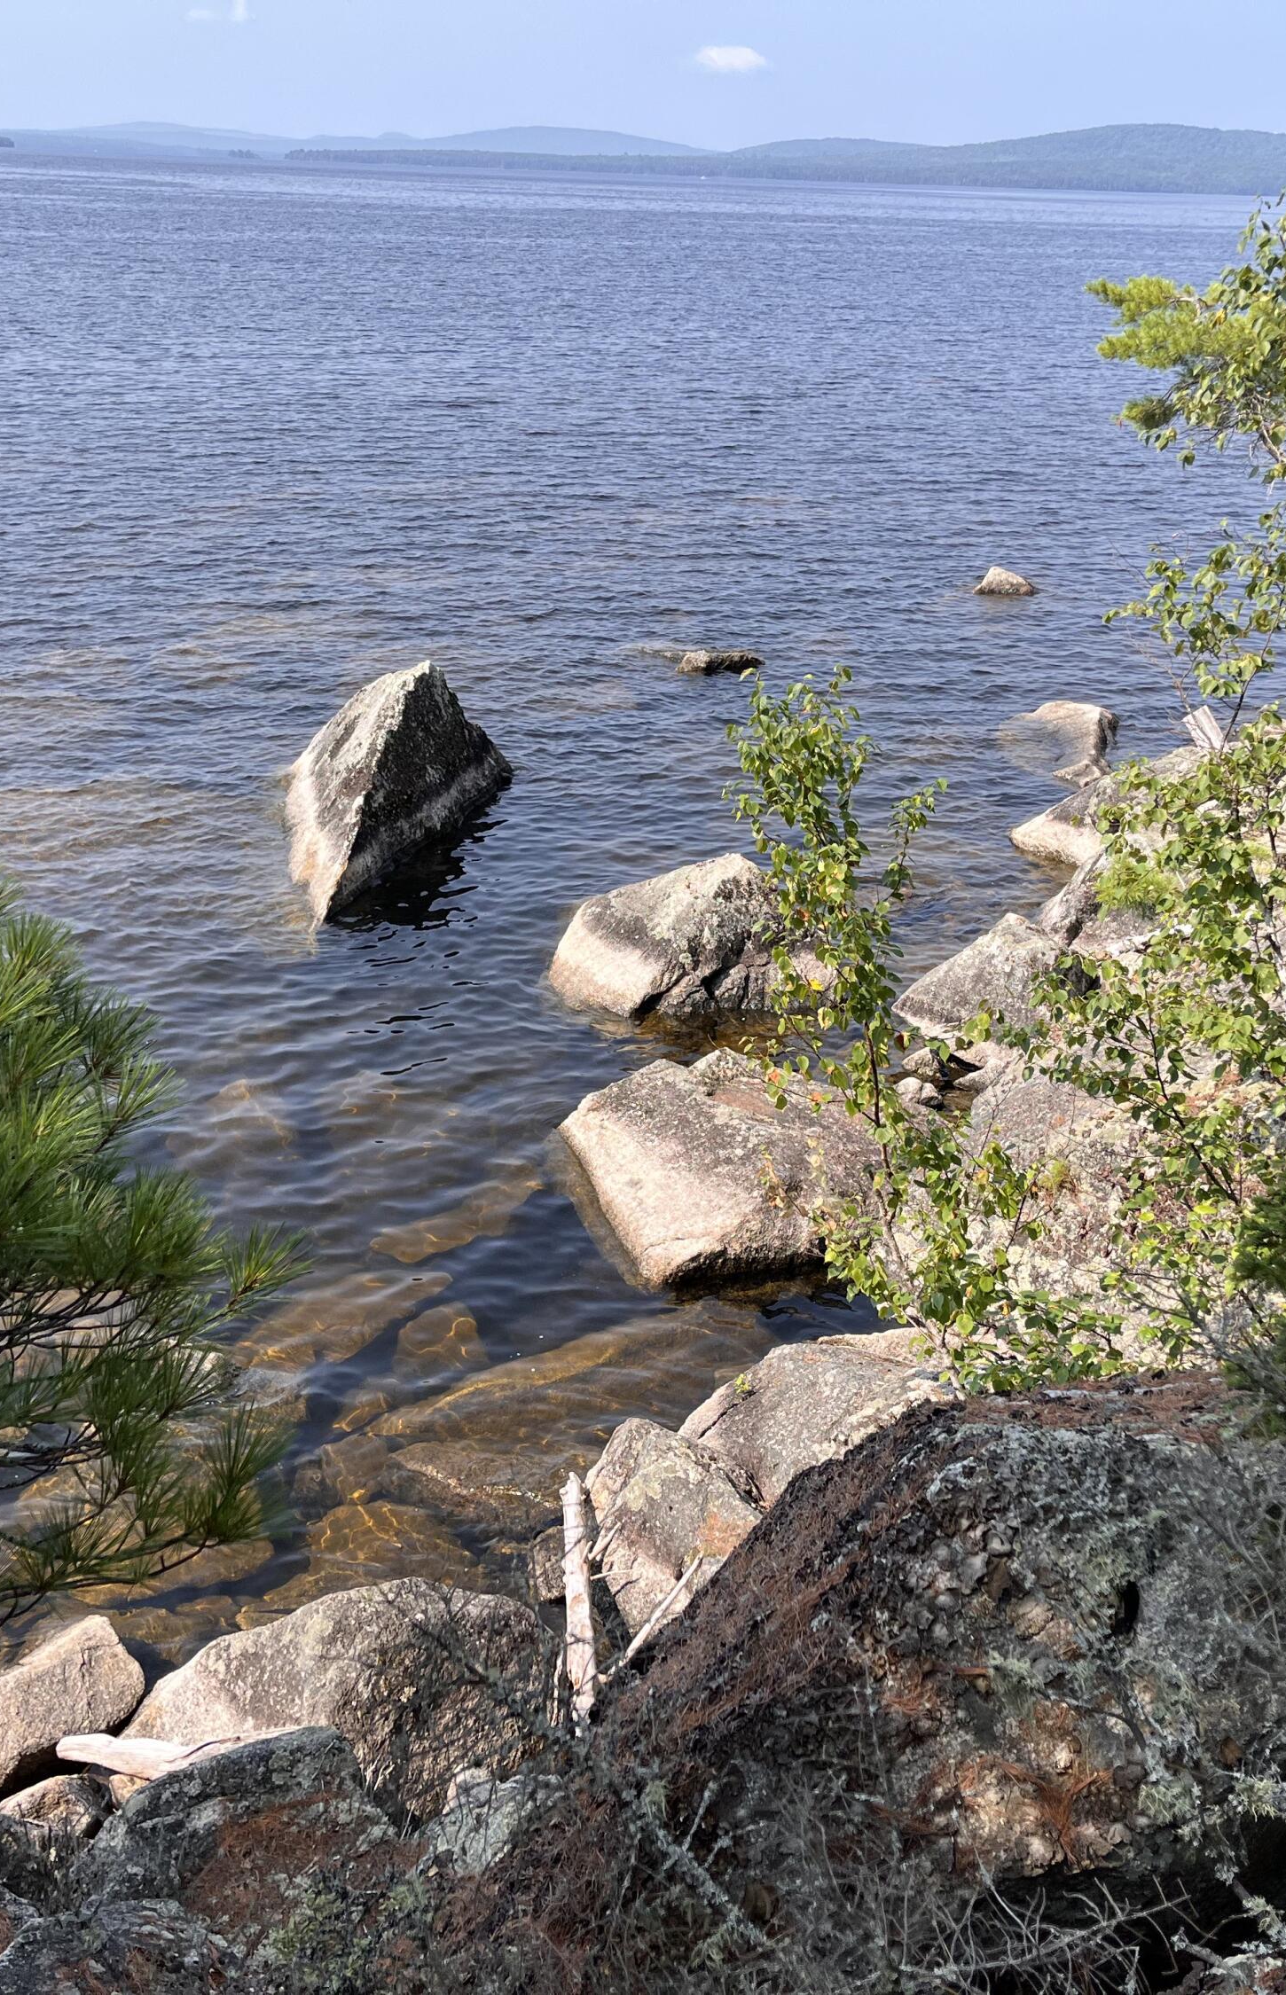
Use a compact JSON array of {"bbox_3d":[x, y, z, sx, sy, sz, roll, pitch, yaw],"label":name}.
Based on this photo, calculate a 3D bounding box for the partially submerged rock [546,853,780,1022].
[{"bbox_3d":[0.251,-0.319,9.789,1.300,0.720,1.000,-1,23,-7],"label":"partially submerged rock"}]

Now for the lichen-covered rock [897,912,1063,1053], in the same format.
[{"bbox_3d":[1.625,-0.100,9.534,0.800,0.500,0.800,2,22,0],"label":"lichen-covered rock"}]

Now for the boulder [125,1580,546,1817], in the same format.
[{"bbox_3d":[-0.760,1.704,5.001,1.020,0.540,0.650,0,23,-5],"label":"boulder"}]

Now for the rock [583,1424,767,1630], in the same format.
[{"bbox_3d":[0.089,1.449,5.598,0.500,0.510,0.500,6,23,9],"label":"rock"}]

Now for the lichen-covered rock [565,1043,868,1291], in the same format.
[{"bbox_3d":[0.399,0.599,7.872,1.250,0.540,1.250,-5,24,-17],"label":"lichen-covered rock"}]

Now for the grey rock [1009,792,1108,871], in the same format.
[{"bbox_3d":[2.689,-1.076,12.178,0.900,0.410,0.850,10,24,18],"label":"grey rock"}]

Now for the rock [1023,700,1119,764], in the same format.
[{"bbox_3d":[3.138,-1.889,14.324,0.700,0.340,0.900,2,22,0],"label":"rock"}]

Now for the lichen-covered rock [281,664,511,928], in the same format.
[{"bbox_3d":[-1.576,-1.293,11.555,1.350,1.090,2.400,4,23,6],"label":"lichen-covered rock"}]

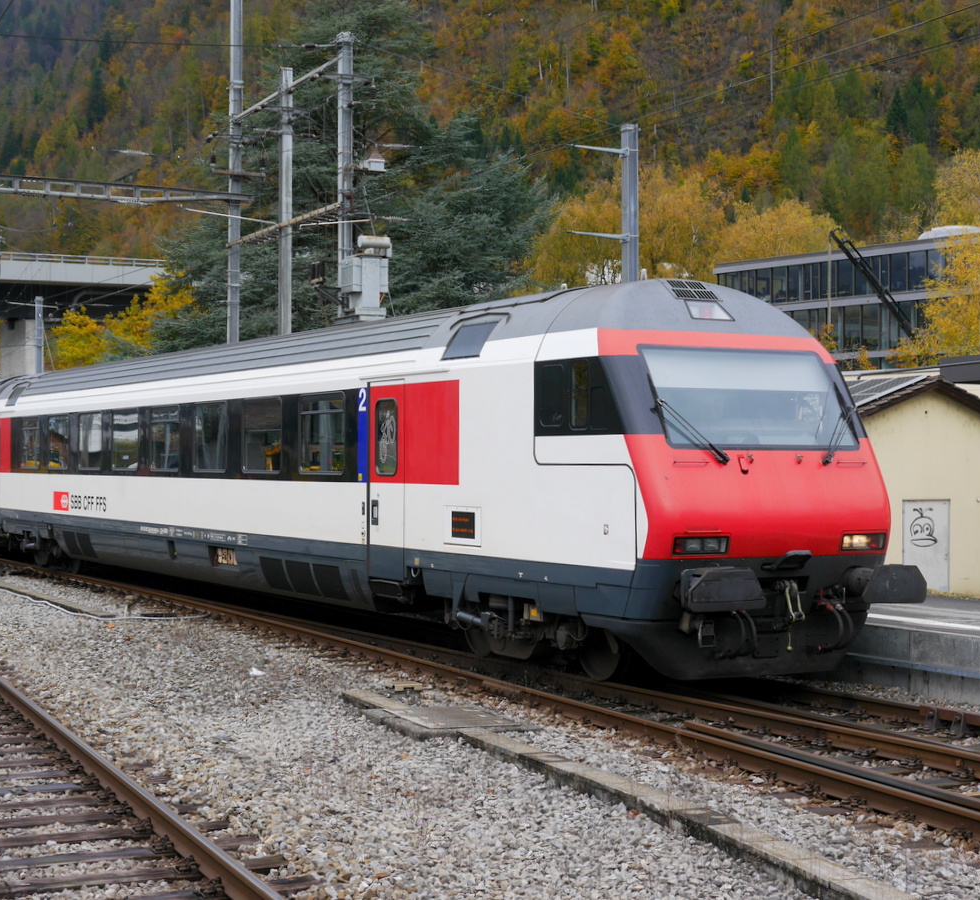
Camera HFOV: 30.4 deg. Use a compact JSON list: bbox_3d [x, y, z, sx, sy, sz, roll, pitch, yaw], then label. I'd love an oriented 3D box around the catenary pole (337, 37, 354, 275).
[{"bbox_3d":[-3.098,-3.161,38.456,0.250,11.491,0.230,0,-1,-28],"label":"catenary pole"}]

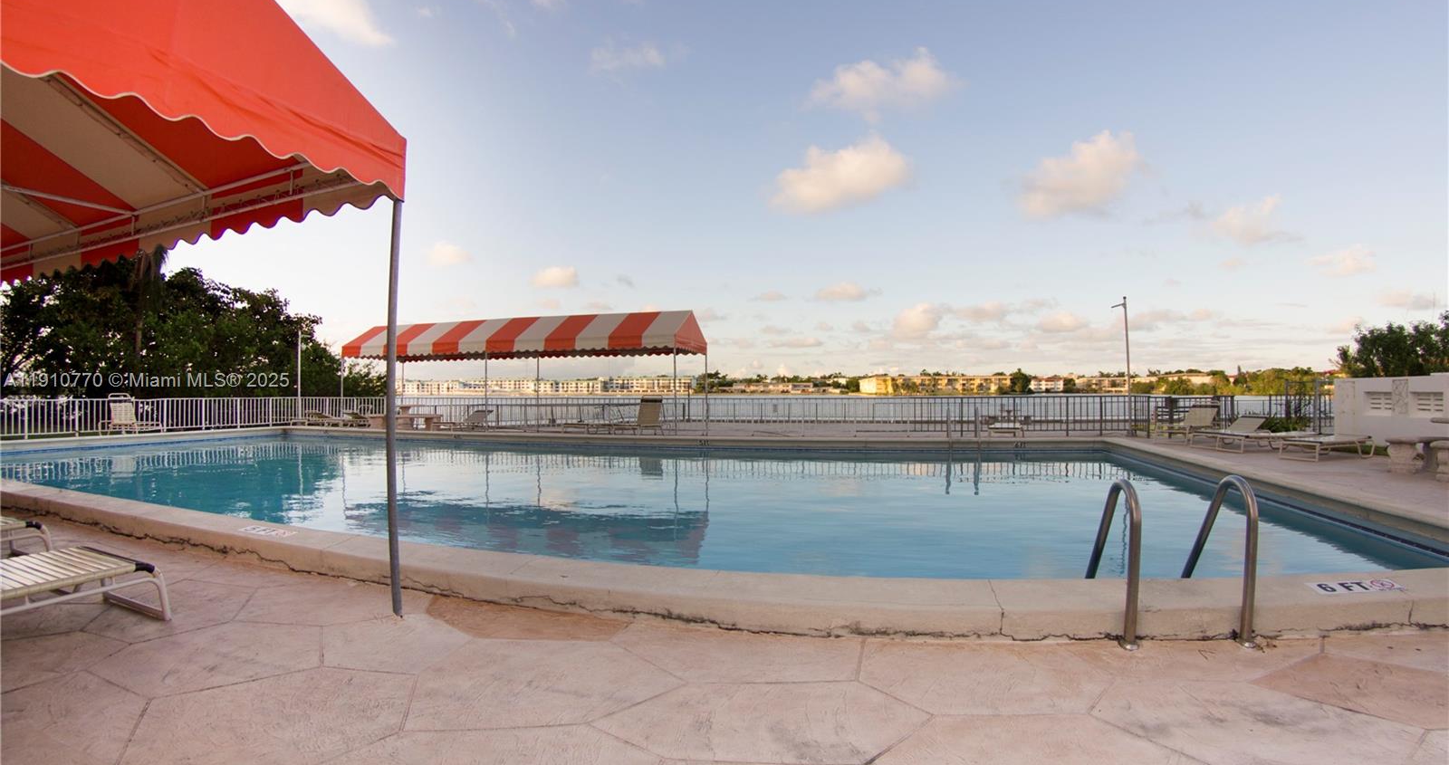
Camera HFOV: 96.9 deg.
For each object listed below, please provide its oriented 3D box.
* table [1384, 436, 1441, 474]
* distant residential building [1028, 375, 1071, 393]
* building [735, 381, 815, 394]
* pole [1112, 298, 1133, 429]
[{"bbox_3d":[9.300,0.960,8.600,0.850,0.480,0.450,0,-1,-18],"label":"table"},{"bbox_3d":[214.000,1.700,424.000,27.000,9.800,14.000,0,-1,9],"label":"distant residential building"},{"bbox_3d":[31.700,3.900,405.000,51.000,7.000,15.000,0,-1,-3],"label":"building"},{"bbox_3d":[9.420,-0.370,15.200,0.500,3.350,0.200,0,-1,-32],"label":"pole"}]

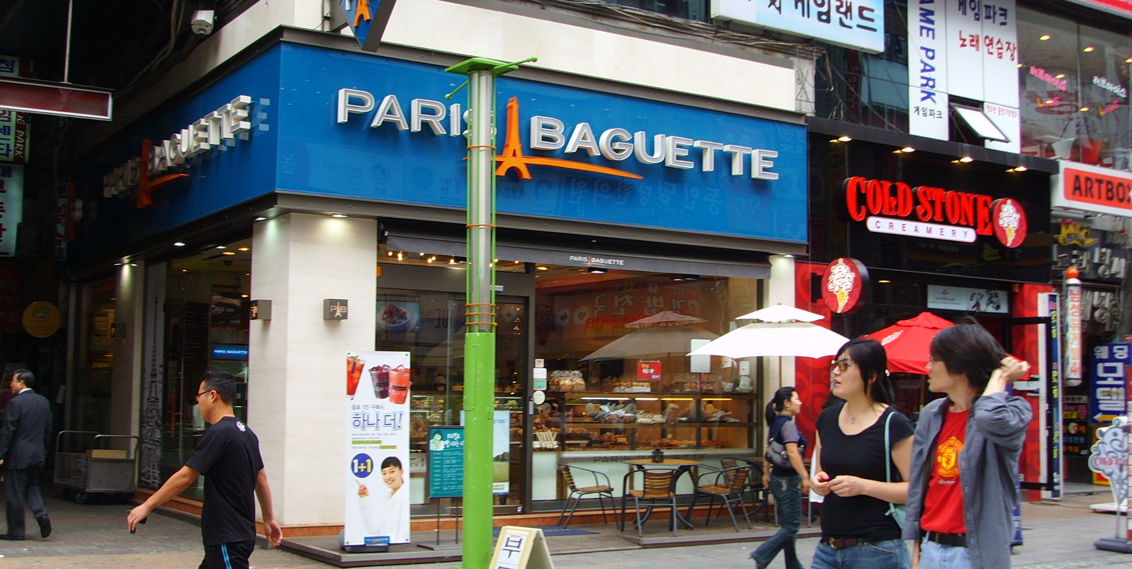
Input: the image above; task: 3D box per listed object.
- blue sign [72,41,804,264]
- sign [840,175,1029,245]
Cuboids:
[{"bbox_3d":[-2.039,-1.261,18.373,7.450,1.620,8.100,4,-6,-32],"label":"blue sign"},{"bbox_3d":[5.444,-1.015,18.415,3.750,0.760,0.150,4,-6,-32],"label":"sign"}]

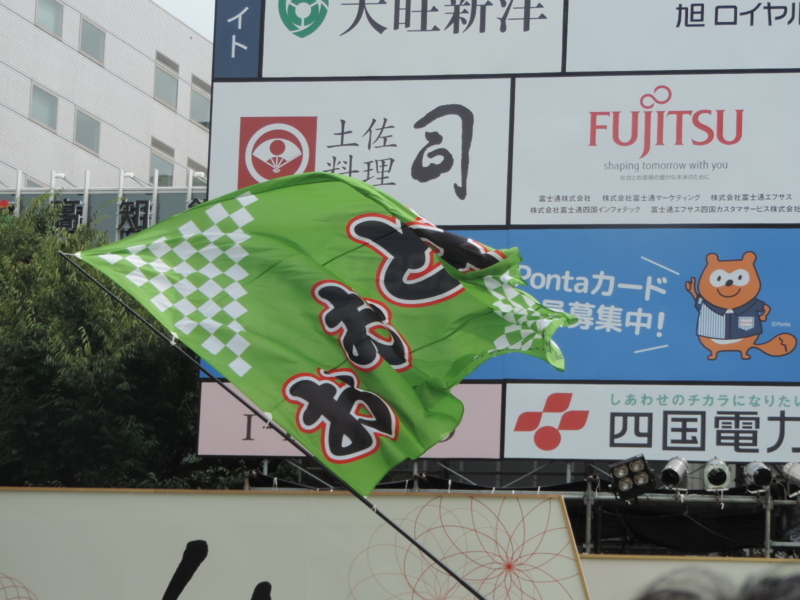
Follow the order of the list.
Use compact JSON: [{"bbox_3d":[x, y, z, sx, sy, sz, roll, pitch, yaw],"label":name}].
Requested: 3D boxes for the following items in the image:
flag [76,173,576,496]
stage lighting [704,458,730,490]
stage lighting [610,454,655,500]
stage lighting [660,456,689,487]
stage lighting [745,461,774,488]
[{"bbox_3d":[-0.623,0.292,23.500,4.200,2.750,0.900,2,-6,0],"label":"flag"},{"bbox_3d":[3.103,1.705,27.100,0.260,0.270,0.320,1,17,5],"label":"stage lighting"},{"bbox_3d":[2.293,1.750,27.350,0.360,0.370,0.170,-20,28,3],"label":"stage lighting"},{"bbox_3d":[2.697,1.695,27.250,0.250,0.260,0.330,-1,16,23],"label":"stage lighting"},{"bbox_3d":[3.490,1.699,27.000,0.250,0.260,0.320,3,10,-9],"label":"stage lighting"}]

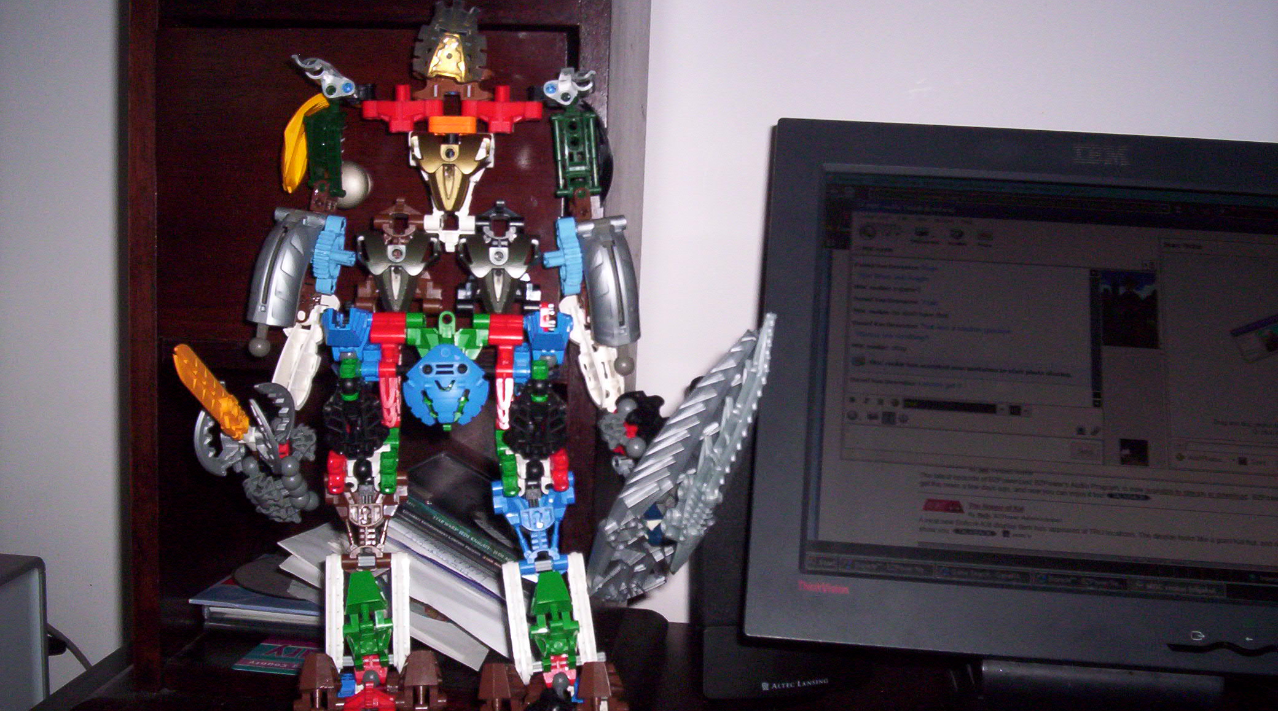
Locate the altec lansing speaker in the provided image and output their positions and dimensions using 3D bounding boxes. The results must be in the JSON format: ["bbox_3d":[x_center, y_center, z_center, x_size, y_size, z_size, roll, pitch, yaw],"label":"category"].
[{"bbox_3d":[0.083,0.105,0.890,0.111,0.197,0.112,0,6,-14],"label":"altec lansing speaker"}]

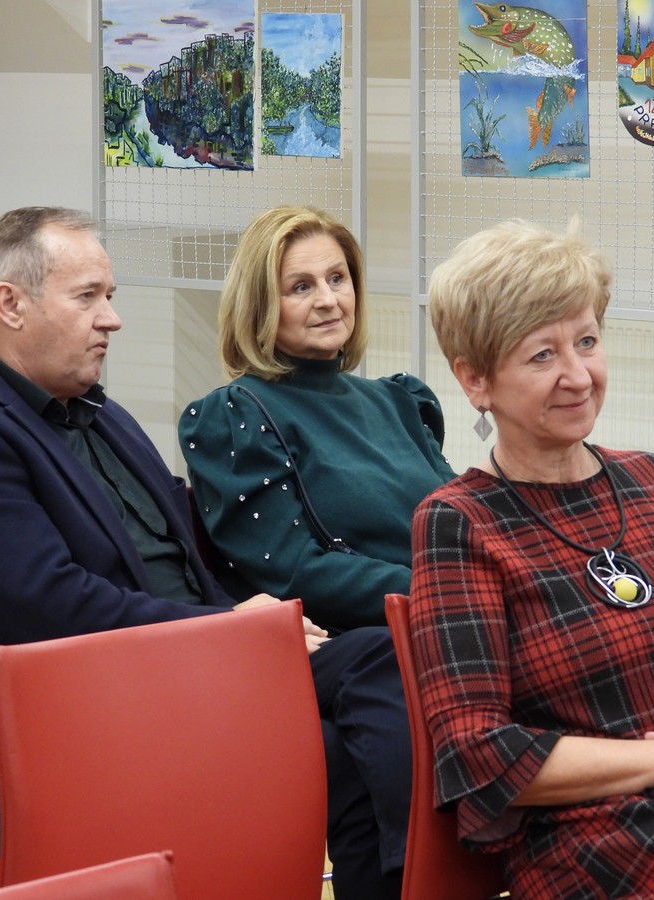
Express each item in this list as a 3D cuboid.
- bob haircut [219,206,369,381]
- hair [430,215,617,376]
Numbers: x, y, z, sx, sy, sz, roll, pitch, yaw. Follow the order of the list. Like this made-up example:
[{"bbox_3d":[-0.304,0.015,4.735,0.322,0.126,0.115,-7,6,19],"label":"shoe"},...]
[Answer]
[{"bbox_3d":[-0.048,-0.232,4.670,0.210,0.250,0.210,-12,12,-33],"label":"bob haircut"},{"bbox_3d":[0.228,-0.180,3.740,0.190,0.185,0.215,-10,11,-28],"label":"hair"}]

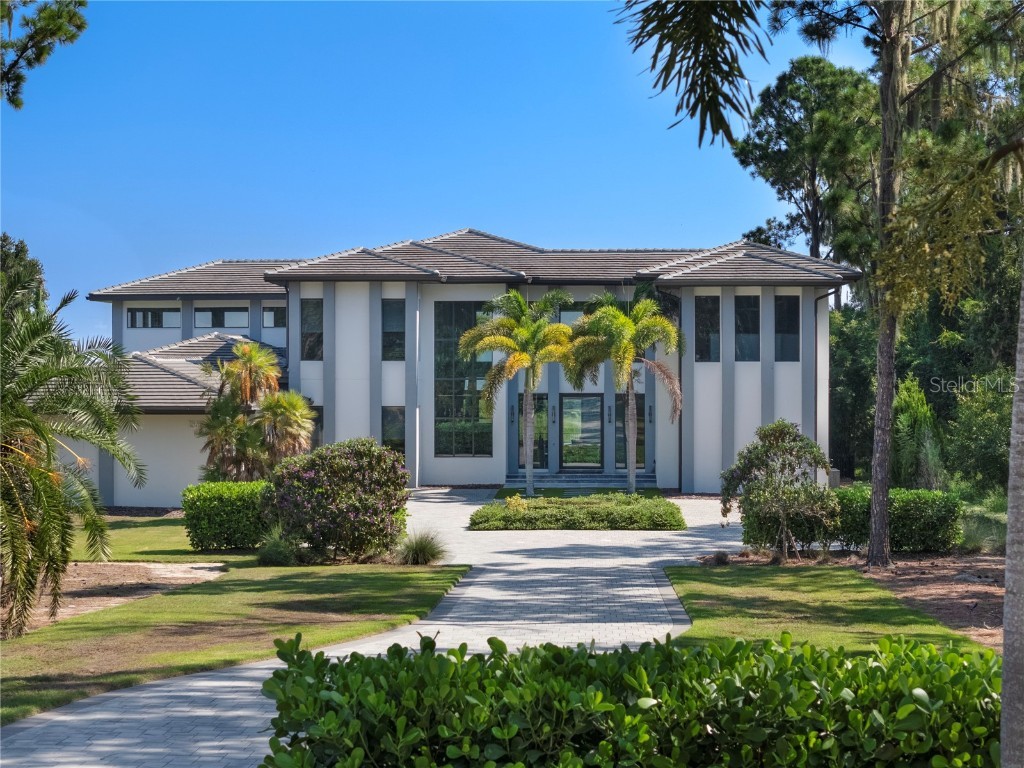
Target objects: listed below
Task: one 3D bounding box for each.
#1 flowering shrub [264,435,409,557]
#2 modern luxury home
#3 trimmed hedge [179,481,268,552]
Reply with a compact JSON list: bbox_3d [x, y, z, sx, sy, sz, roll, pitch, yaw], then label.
[{"bbox_3d":[-3.460,2.250,40.800,2.850,2.350,2.600,0,0,2],"label":"flowering shrub"},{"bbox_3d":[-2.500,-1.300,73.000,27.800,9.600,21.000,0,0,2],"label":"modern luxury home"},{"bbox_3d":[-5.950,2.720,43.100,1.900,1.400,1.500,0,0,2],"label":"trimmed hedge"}]

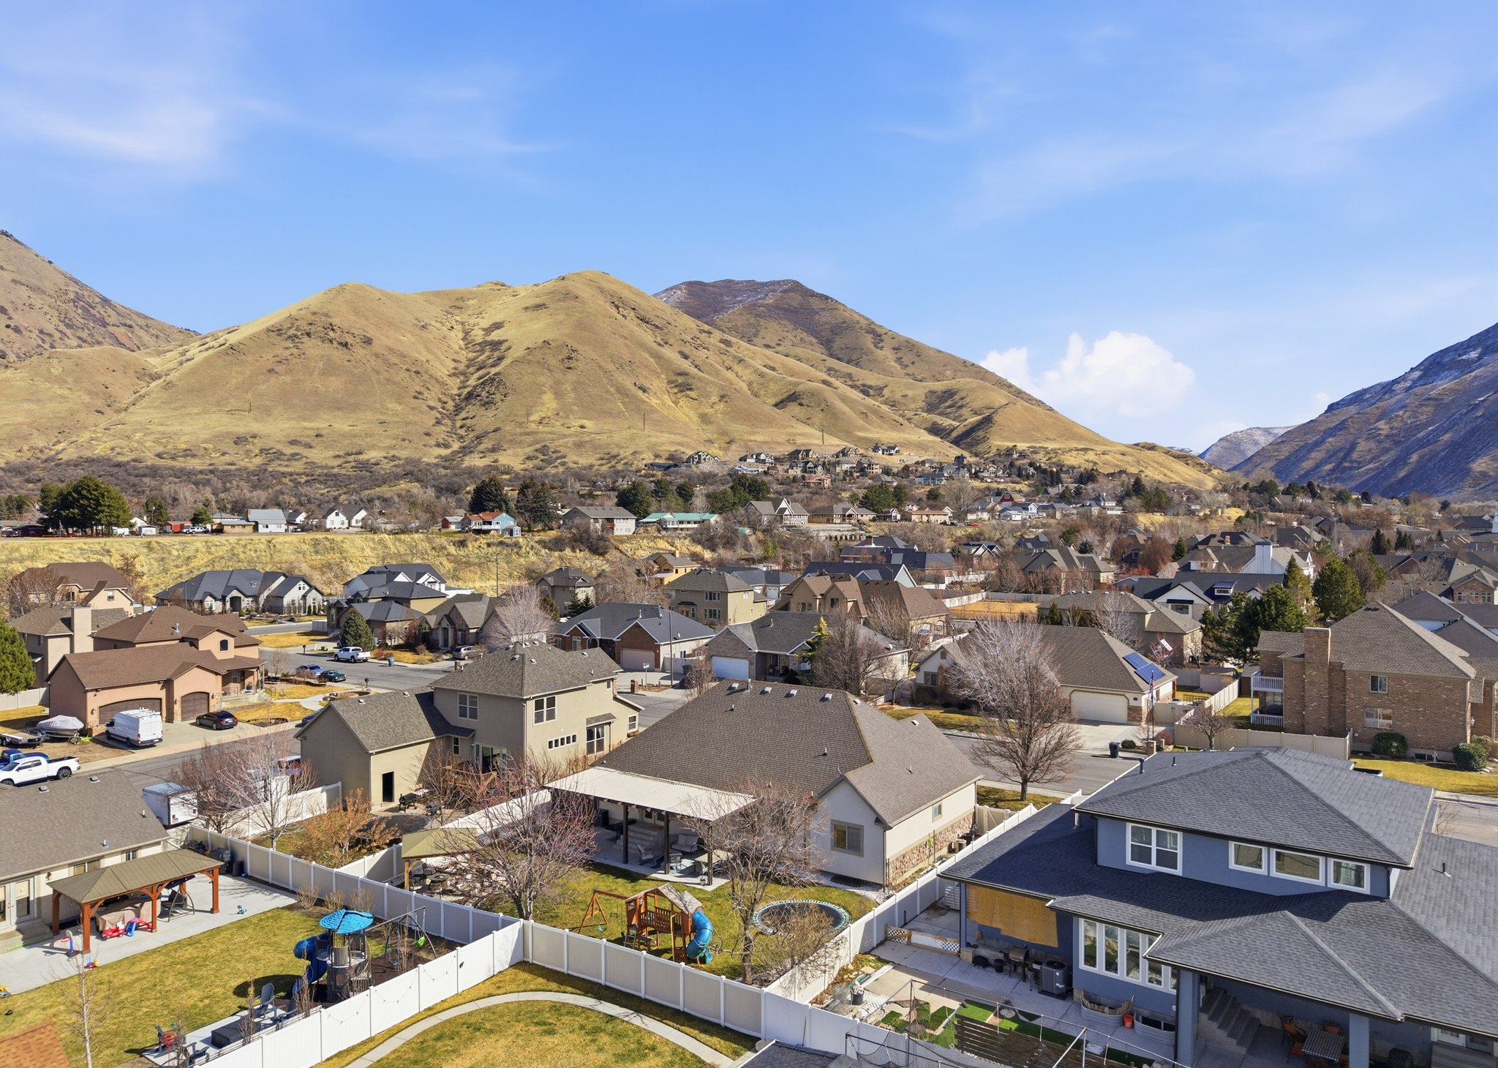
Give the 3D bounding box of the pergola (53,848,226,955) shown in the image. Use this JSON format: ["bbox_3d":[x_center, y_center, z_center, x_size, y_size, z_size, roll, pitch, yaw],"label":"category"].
[{"bbox_3d":[-28.075,16.471,47.780,4.000,3.000,6.150,1,1,36],"label":"pergola"}]

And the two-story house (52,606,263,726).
[{"bbox_3d":[-58.442,12.458,102.683,20.500,9.300,19.600,1,1,36],"label":"two-story house"}]

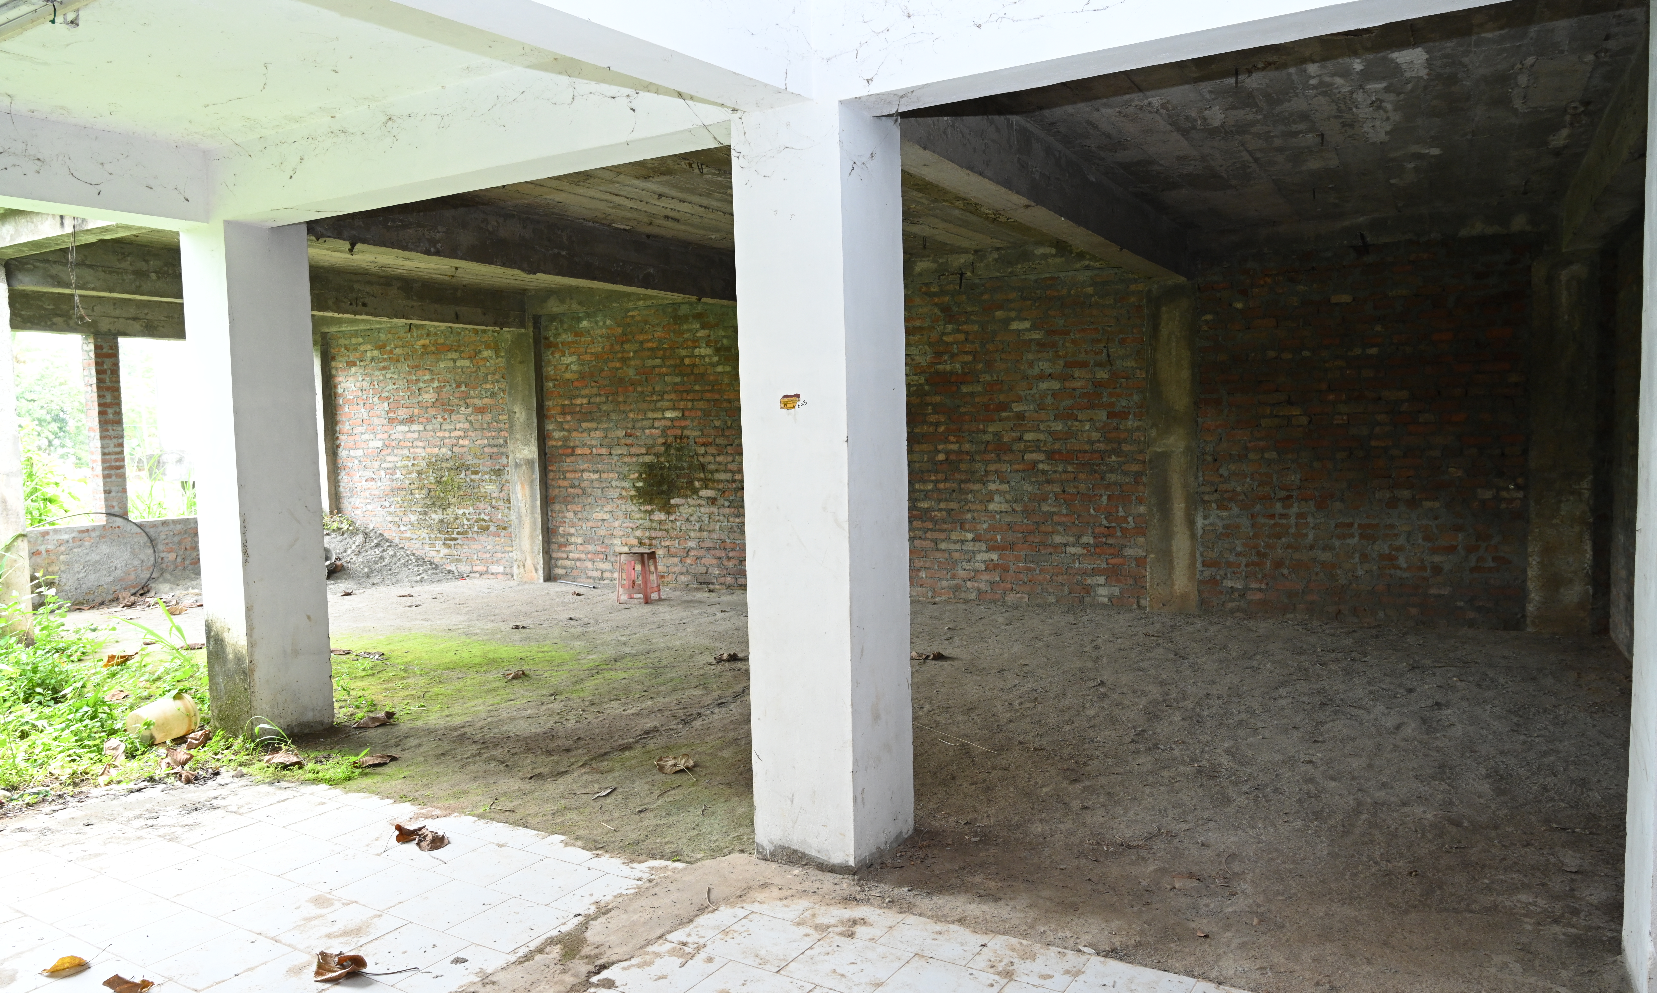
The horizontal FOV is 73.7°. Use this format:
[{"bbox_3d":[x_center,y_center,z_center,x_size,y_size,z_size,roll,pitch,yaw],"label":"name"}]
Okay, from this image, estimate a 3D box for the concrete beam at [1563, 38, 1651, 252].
[{"bbox_3d":[3.696,-1.629,5.048,0.228,0.326,5.115,1,4,30],"label":"concrete beam"}]

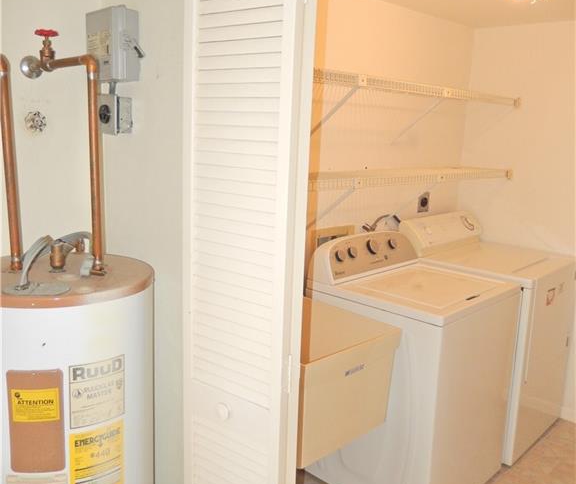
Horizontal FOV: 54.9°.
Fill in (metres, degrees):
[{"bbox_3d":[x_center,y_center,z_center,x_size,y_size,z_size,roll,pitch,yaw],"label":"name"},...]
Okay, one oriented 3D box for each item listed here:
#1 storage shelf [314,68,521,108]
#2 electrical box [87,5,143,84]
[{"bbox_3d":[0.498,-0.681,2.502,0.305,0.047,1.930,13,15,43],"label":"storage shelf"},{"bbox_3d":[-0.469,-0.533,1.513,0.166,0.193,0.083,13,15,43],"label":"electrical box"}]

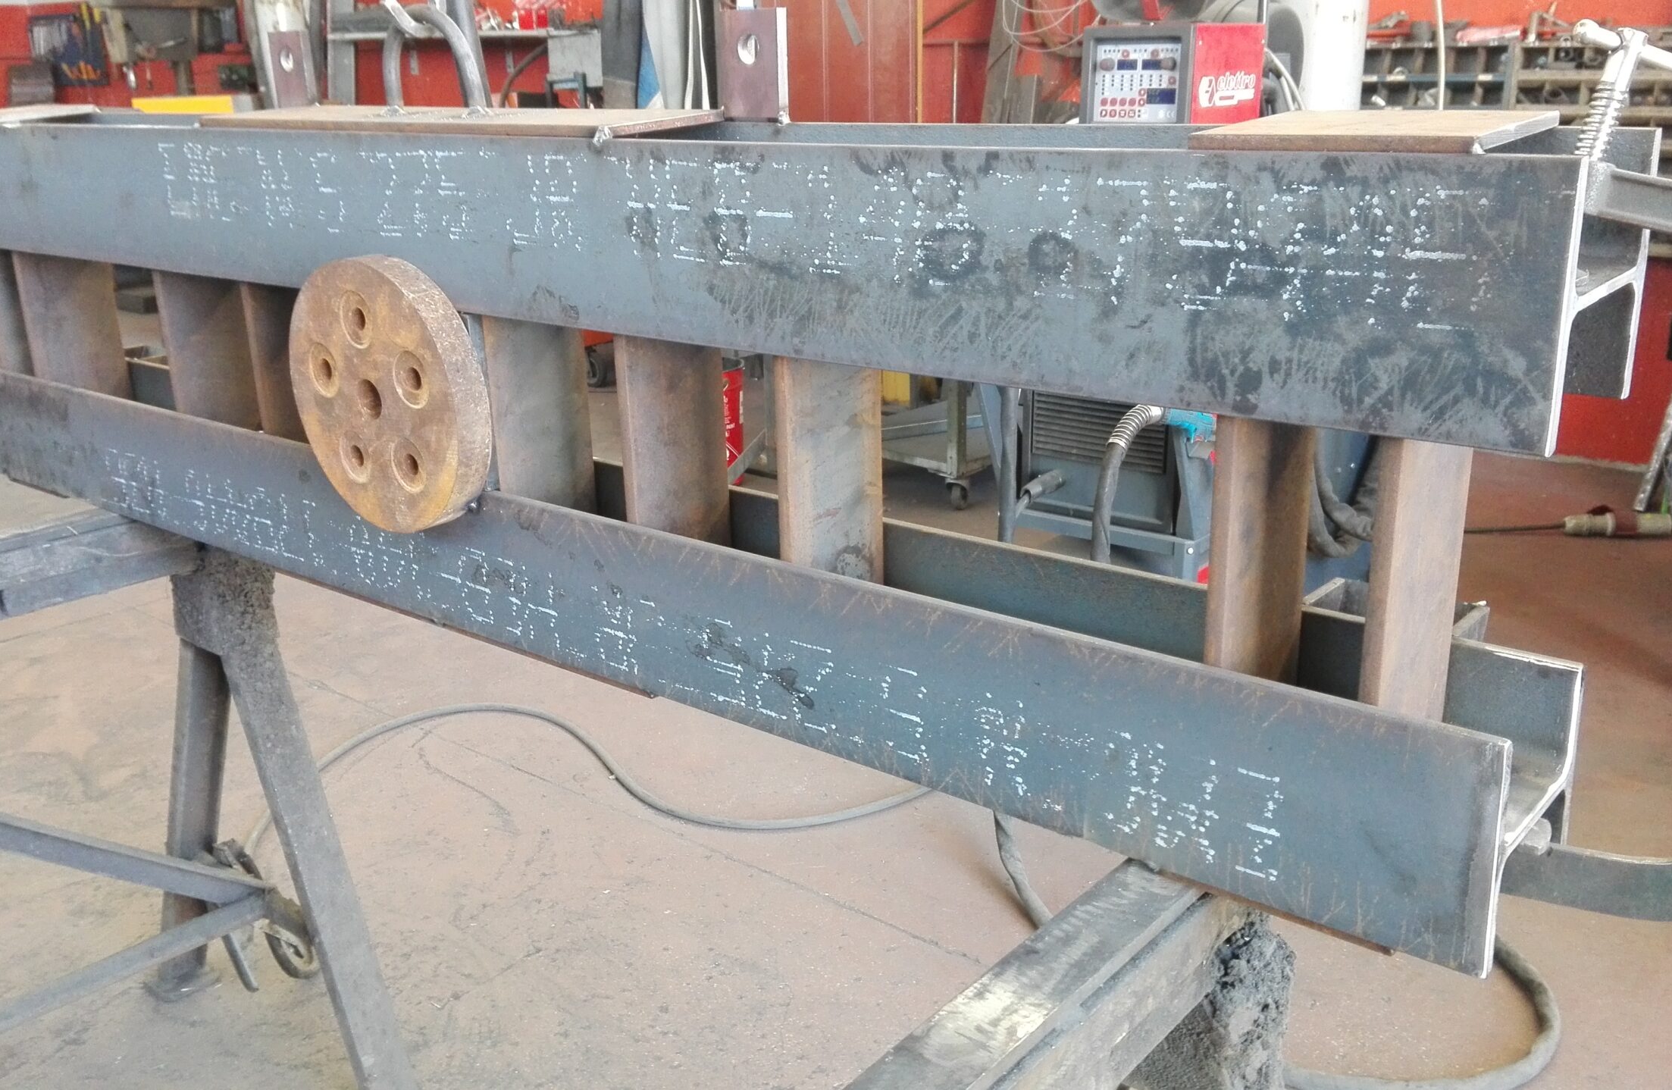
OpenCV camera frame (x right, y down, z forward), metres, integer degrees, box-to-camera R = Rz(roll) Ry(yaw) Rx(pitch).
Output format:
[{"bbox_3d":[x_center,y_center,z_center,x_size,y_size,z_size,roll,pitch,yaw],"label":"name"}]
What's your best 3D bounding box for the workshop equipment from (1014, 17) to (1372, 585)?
[{"bbox_3d":[0.807,-0.561,3.228,0.480,1.215,0.950,12,24,34],"label":"workshop equipment"}]

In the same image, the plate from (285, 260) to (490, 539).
[{"bbox_3d":[-0.394,-0.130,1.221,0.241,0.241,0.037,13,24,37],"label":"plate"}]

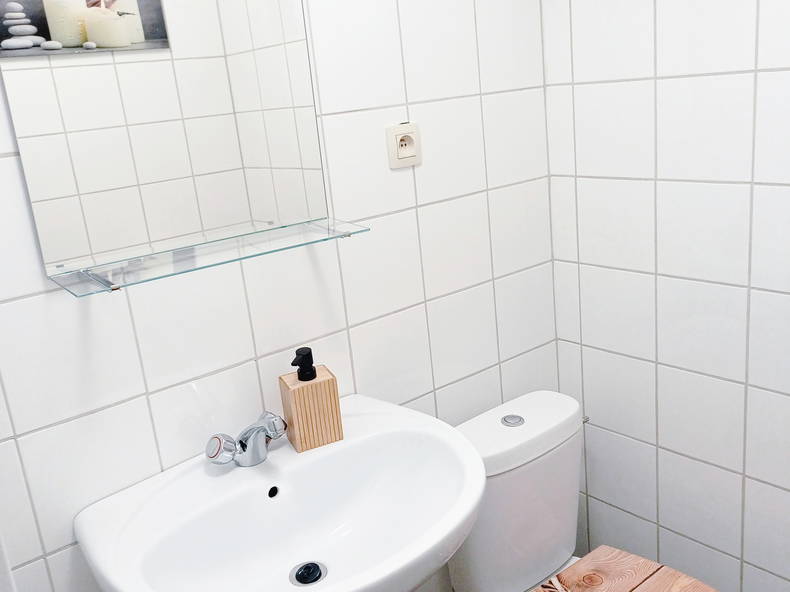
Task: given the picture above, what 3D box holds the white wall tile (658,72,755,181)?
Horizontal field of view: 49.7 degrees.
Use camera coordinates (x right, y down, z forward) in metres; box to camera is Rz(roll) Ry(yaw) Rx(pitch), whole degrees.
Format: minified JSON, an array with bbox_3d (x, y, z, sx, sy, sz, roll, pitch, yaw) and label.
[{"bbox_3d":[0.593,-0.318,1.641,0.008,0.197,0.200,-18,20,-38],"label":"white wall tile"}]

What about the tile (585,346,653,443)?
[{"bbox_3d":[0.515,0.225,1.952,0.008,0.197,0.200,-18,20,-38],"label":"tile"}]

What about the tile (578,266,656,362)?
[{"bbox_3d":[0.498,0.035,1.895,0.010,0.196,0.196,-18,19,-37],"label":"tile"}]

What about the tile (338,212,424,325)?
[{"bbox_3d":[-0.026,-0.059,1.665,0.200,0.197,0.008,-18,20,-38],"label":"tile"}]

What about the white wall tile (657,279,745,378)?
[{"bbox_3d":[0.629,0.065,1.746,0.010,0.196,0.196,-18,19,-37],"label":"white wall tile"}]

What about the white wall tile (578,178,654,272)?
[{"bbox_3d":[0.479,-0.156,1.843,0.010,0.196,0.196,-18,19,-37],"label":"white wall tile"}]

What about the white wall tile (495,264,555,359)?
[{"bbox_3d":[0.299,0.033,1.963,0.199,0.195,0.010,-18,20,-37],"label":"white wall tile"}]

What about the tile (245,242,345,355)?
[{"bbox_3d":[-0.180,-0.010,1.541,0.200,0.197,0.008,-18,20,-38],"label":"tile"}]

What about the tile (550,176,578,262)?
[{"bbox_3d":[0.389,-0.176,1.947,0.010,0.196,0.074,-18,19,-37],"label":"tile"}]

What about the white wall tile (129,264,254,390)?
[{"bbox_3d":[-0.335,0.038,1.415,0.201,0.195,0.010,-18,20,-37],"label":"white wall tile"}]

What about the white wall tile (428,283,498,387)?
[{"bbox_3d":[0.146,0.083,1.847,0.199,0.196,0.010,-18,19,-37],"label":"white wall tile"}]

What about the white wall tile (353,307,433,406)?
[{"bbox_3d":[-0.009,0.131,1.715,0.201,0.195,0.010,-18,20,-37],"label":"white wall tile"}]

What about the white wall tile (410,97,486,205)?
[{"bbox_3d":[0.111,-0.299,1.737,0.200,0.197,0.008,-18,20,-38],"label":"white wall tile"}]

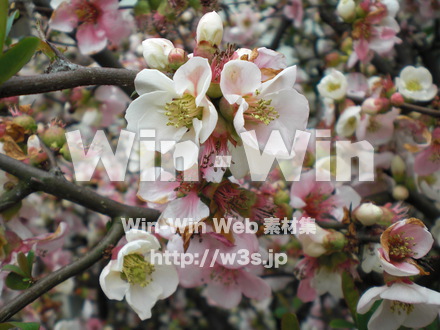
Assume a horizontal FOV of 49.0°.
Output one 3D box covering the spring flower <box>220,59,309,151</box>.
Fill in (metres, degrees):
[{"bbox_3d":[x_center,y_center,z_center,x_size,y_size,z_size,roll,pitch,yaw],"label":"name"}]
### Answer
[{"bbox_3d":[0.023,-0.032,0.250,0.042,0.046,0.023,-5,9,-27],"label":"spring flower"}]

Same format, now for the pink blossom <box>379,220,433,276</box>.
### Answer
[{"bbox_3d":[0.112,0.050,0.290,0.031,0.032,0.022,-3,-23,-15],"label":"pink blossom"}]

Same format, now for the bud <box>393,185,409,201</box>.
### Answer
[{"bbox_3d":[0.142,0.022,0.380,0.013,0.013,0.013,3,15,11],"label":"bud"}]

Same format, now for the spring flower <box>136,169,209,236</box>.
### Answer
[{"bbox_3d":[-0.026,0.020,0.270,0.038,0.034,0.020,2,9,11],"label":"spring flower"}]

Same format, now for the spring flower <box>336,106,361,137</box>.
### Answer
[{"bbox_3d":[0.117,-0.040,0.440,0.024,0.028,0.019,6,-6,31],"label":"spring flower"}]

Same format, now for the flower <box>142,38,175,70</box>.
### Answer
[{"bbox_3d":[-0.032,-0.057,0.250,0.015,0.016,0.015,-20,3,13],"label":"flower"}]

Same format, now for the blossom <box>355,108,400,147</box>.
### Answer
[{"bbox_3d":[0.134,-0.032,0.410,0.035,0.032,0.022,3,10,17],"label":"blossom"}]

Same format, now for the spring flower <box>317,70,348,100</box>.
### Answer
[{"bbox_3d":[0.084,-0.059,0.360,0.022,0.022,0.016,3,-14,13],"label":"spring flower"}]

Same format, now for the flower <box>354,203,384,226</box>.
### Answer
[{"bbox_3d":[0.096,0.032,0.310,0.019,0.015,0.015,6,-12,-12],"label":"flower"}]

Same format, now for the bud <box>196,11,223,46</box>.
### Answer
[{"bbox_3d":[-0.005,-0.075,0.265,0.013,0.019,0.013,7,6,1],"label":"bud"}]

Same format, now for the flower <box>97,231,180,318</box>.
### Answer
[{"bbox_3d":[-0.043,0.057,0.255,0.041,0.040,0.022,-3,12,-17],"label":"flower"}]

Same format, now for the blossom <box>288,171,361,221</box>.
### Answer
[{"bbox_3d":[0.066,0.020,0.310,0.041,0.030,0.020,-1,-18,-6],"label":"blossom"}]

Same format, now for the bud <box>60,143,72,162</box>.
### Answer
[{"bbox_3d":[-0.105,-0.009,0.330,0.009,0.013,0.009,0,10,0],"label":"bud"}]

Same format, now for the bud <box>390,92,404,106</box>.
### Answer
[{"bbox_3d":[0.131,-0.048,0.355,0.010,0.010,0.010,-12,9,-1],"label":"bud"}]

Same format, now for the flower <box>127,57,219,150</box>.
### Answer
[{"bbox_3d":[-0.025,-0.033,0.250,0.044,0.046,0.023,5,14,27],"label":"flower"}]

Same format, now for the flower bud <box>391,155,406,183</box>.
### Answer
[{"bbox_3d":[0.139,0.003,0.375,0.012,0.022,0.012,-5,6,0],"label":"flower bud"}]

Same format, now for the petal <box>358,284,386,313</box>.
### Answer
[{"bbox_3d":[0.088,0.078,0.280,0.020,0.007,0.016,-42,12,-15],"label":"petal"}]

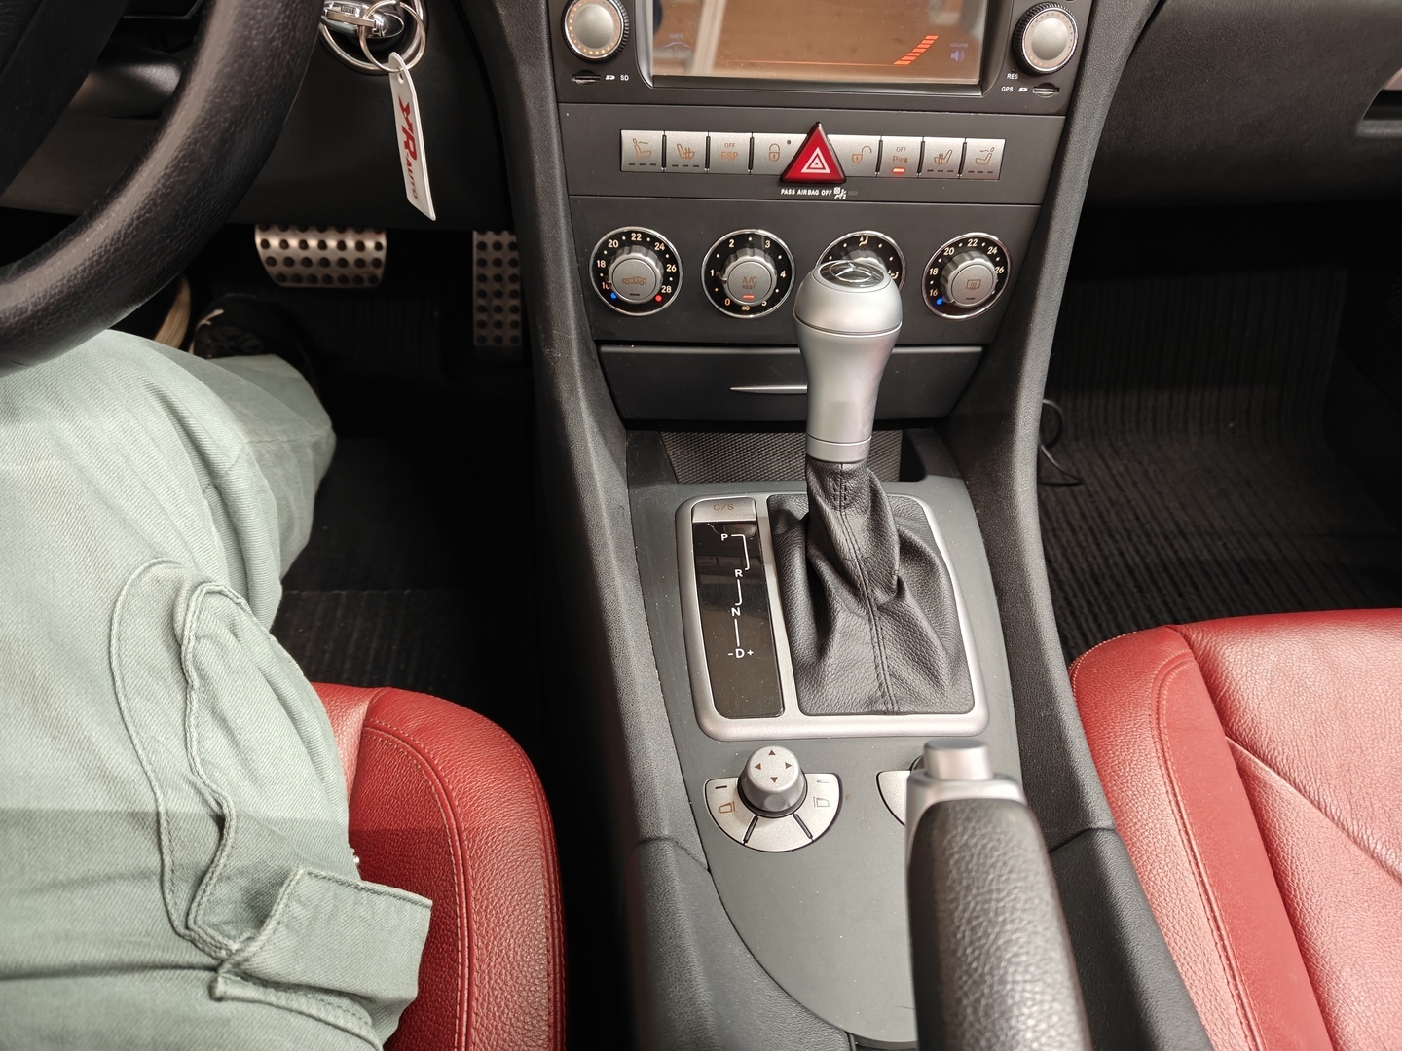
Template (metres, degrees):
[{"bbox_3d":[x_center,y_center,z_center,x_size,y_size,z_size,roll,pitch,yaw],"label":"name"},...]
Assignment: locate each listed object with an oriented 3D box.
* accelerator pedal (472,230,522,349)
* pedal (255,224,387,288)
[{"bbox_3d":[-0.198,-0.238,0.953,0.048,0.025,0.135,0,87,-4],"label":"accelerator pedal"},{"bbox_3d":[-0.353,-0.256,0.914,0.122,0.075,0.030,0,0,-4],"label":"pedal"}]

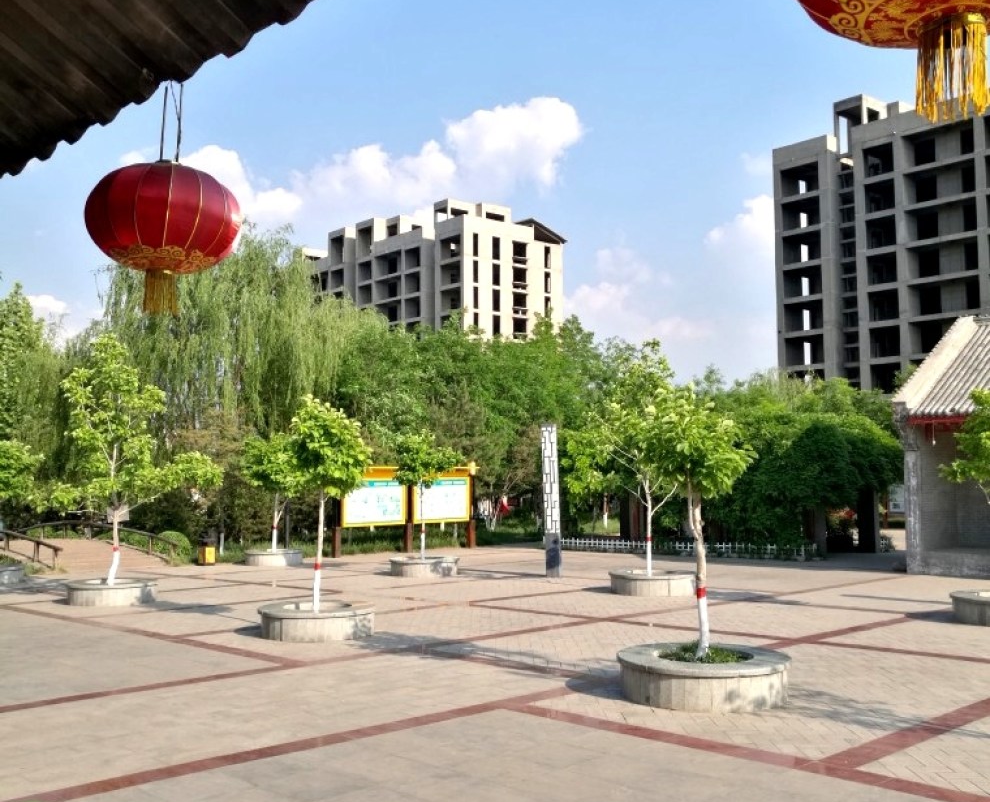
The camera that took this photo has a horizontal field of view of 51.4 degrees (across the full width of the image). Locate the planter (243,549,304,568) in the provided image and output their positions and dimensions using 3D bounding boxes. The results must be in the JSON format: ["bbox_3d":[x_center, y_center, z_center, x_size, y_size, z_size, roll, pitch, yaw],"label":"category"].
[{"bbox_3d":[-6.368,4.510,29.667,1.670,0.380,1.670,-1,-5,0],"label":"planter"}]

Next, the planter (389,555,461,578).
[{"bbox_3d":[-1.725,4.090,25.383,1.700,0.385,1.700,-1,-5,0],"label":"planter"}]

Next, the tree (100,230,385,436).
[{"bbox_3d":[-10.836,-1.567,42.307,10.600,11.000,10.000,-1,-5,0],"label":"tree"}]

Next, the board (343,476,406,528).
[{"bbox_3d":[-3.906,3.264,33.376,2.700,1.600,0.130,4,-7,-45],"label":"board"}]

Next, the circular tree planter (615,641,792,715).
[{"bbox_3d":[2.096,2.761,10.337,1.700,0.385,1.700,-1,-5,0],"label":"circular tree planter"}]

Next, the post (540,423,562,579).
[{"bbox_3d":[1.337,2.317,24.021,0.250,3.550,0.250,-5,-7,42],"label":"post"}]

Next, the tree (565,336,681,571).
[{"bbox_3d":[2.692,1.161,20.544,2.604,4.686,2.604,-1,-5,0],"label":"tree"}]

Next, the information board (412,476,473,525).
[{"bbox_3d":[-1.846,3.415,35.632,2.700,1.600,0.130,4,-7,-45],"label":"information board"}]

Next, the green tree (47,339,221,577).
[{"bbox_3d":[-6.967,1.081,19.990,3.300,4.800,3.100,-1,-5,0],"label":"green tree"}]

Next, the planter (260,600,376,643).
[{"bbox_3d":[-2.624,3.234,15.169,1.700,0.385,1.700,-1,-5,0],"label":"planter"}]

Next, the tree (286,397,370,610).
[{"bbox_3d":[-2.485,1.535,15.313,1.250,3.191,1.250,-1,-5,0],"label":"tree"}]

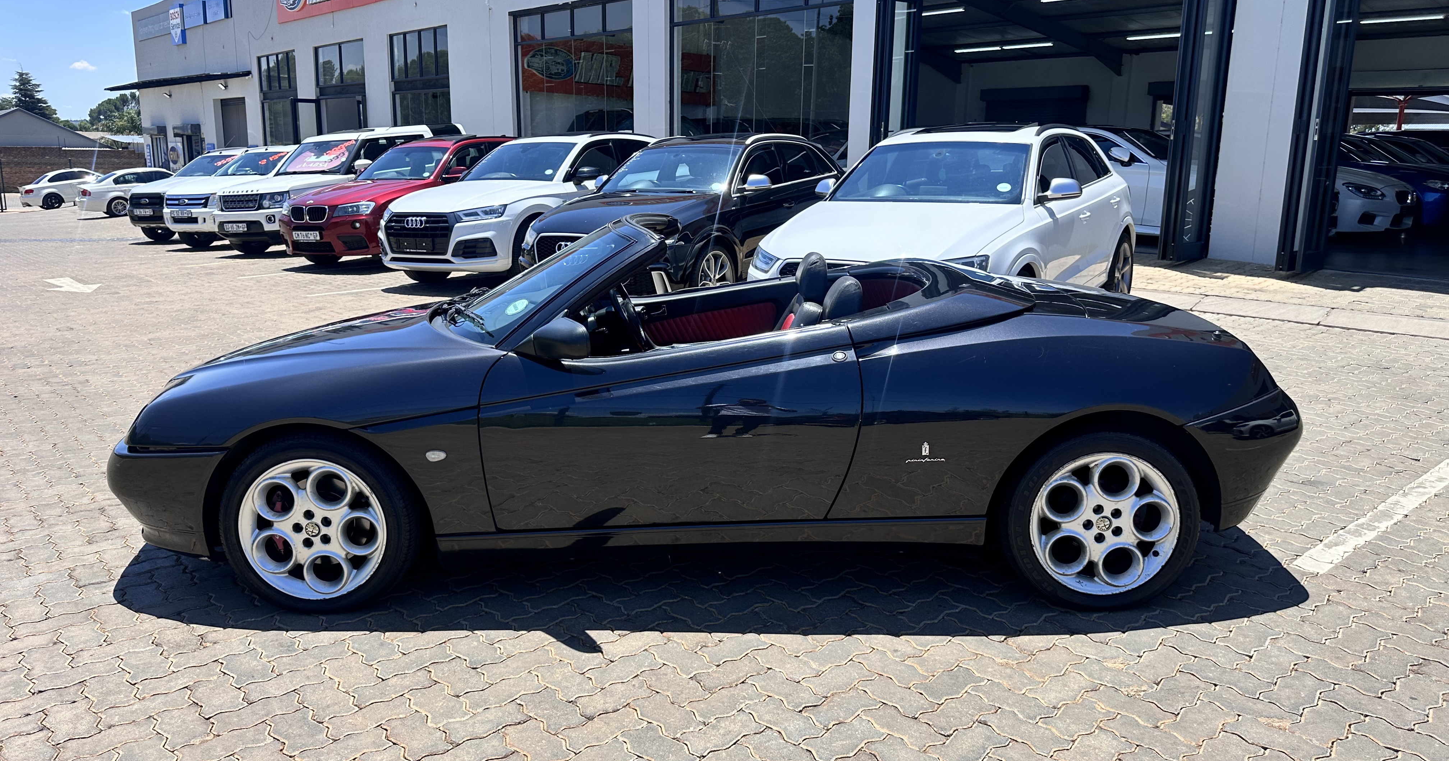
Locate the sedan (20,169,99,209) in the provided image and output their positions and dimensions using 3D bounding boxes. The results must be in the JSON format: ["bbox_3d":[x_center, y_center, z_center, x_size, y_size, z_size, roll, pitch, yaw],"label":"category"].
[{"bbox_3d":[-25.307,-7.567,39.579,4.370,1.420,1.750,-14,19,-42],"label":"sedan"}]

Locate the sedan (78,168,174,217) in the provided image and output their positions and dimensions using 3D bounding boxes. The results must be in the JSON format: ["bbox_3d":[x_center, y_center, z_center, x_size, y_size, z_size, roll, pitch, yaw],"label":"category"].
[{"bbox_3d":[-18.622,-6.167,32.793,4.540,1.425,1.815,-13,18,-41],"label":"sedan"}]

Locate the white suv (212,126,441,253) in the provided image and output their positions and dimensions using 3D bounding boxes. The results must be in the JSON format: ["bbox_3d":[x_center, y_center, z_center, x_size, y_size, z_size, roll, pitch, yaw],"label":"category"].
[{"bbox_3d":[-5.788,-3.090,16.299,1.915,1.885,4.829,7,15,28],"label":"white suv"}]

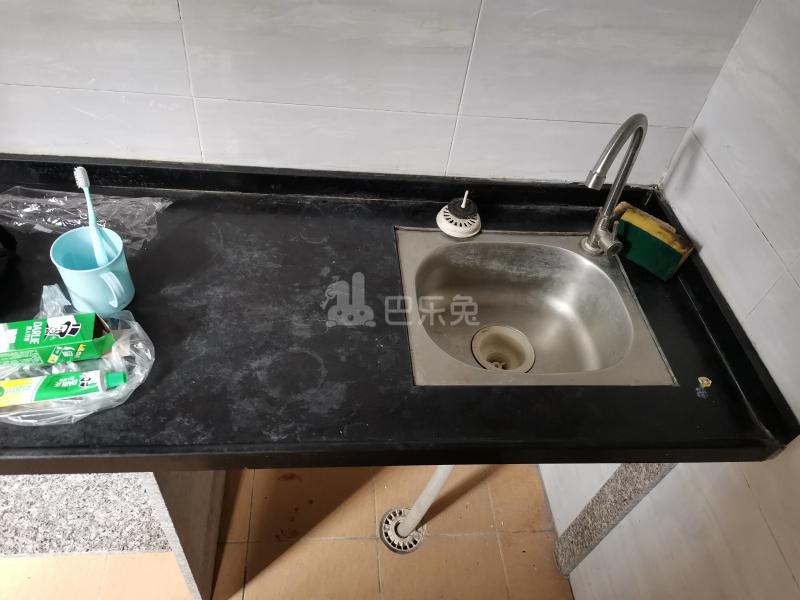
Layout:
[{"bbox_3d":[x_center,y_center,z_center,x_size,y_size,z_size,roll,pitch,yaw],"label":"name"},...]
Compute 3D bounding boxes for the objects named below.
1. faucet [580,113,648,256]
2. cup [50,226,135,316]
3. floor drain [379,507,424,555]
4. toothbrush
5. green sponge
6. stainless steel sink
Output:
[{"bbox_3d":[0.310,-0.140,0.873,0.062,0.265,0.169,35,53,22],"label":"faucet"},{"bbox_3d":[-0.392,-0.031,0.784,0.101,0.088,0.082,38,54,23],"label":"cup"},{"bbox_3d":[0.009,0.559,1.458,0.107,0.012,0.107,1,48,-8],"label":"floor drain"},{"bbox_3d":[-0.396,-0.078,0.782,0.014,0.186,0.019,-3,15,26],"label":"toothbrush"},{"bbox_3d":[0.399,-0.090,0.967,0.111,0.067,0.031,35,59,19],"label":"green sponge"},{"bbox_3d":[0.181,0.051,0.963,0.368,0.150,0.307,1,48,-7],"label":"stainless steel sink"}]

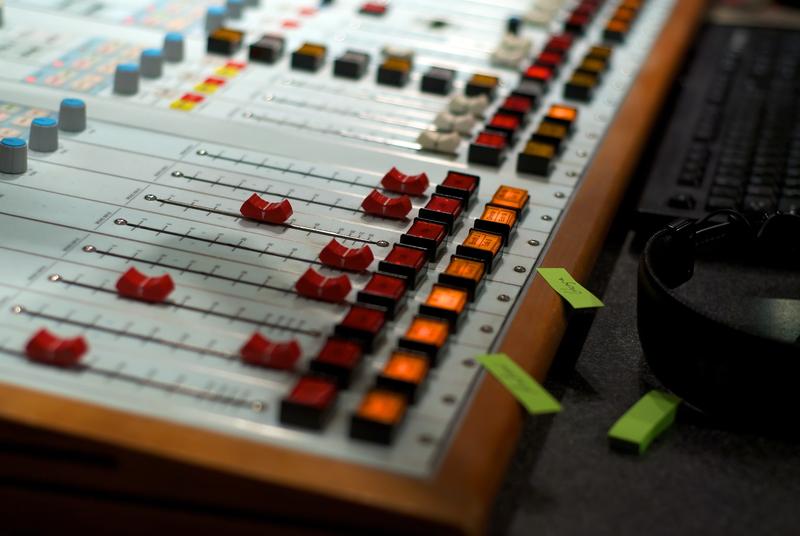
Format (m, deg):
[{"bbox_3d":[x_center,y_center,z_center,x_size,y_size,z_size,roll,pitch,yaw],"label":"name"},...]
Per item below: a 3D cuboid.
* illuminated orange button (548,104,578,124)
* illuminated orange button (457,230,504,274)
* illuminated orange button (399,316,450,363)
[{"bbox_3d":[0.097,-0.088,0.995,0.017,0.010,0.021,11,25,12],"label":"illuminated orange button"},{"bbox_3d":[0.038,-0.008,0.794,0.016,0.010,0.023,11,25,12],"label":"illuminated orange button"},{"bbox_3d":[0.011,0.031,0.699,0.016,0.009,0.021,11,25,12],"label":"illuminated orange button"}]

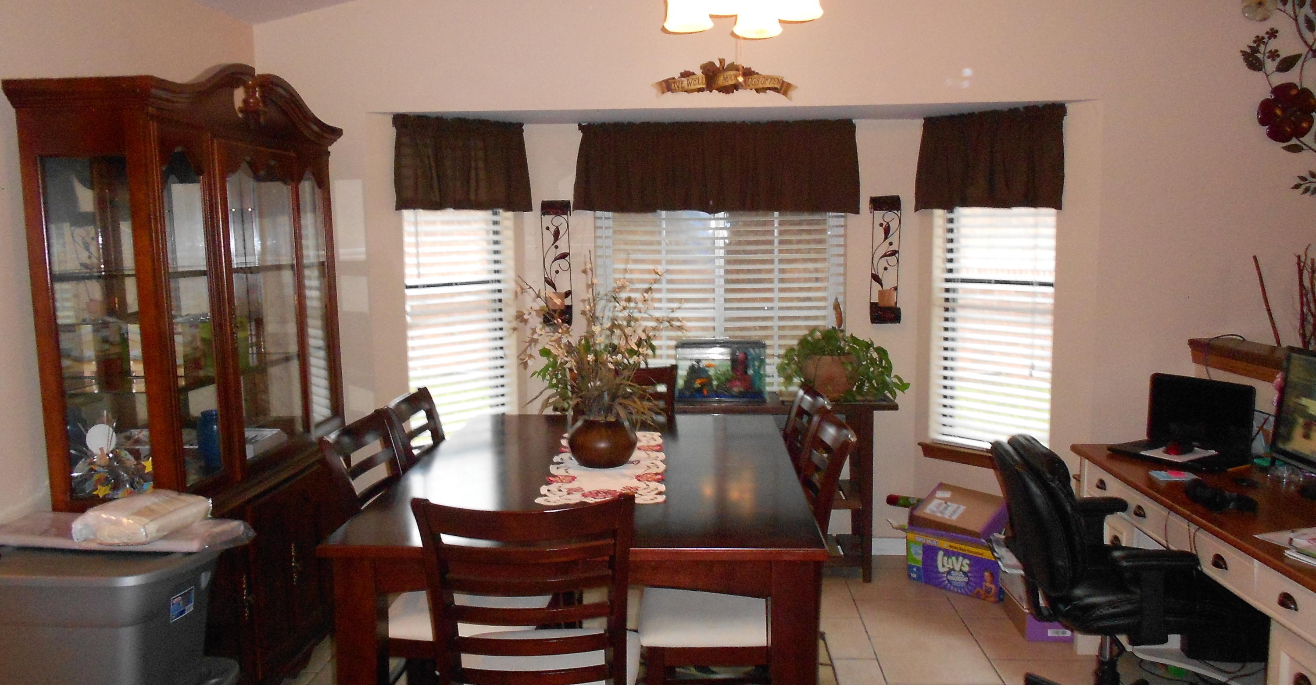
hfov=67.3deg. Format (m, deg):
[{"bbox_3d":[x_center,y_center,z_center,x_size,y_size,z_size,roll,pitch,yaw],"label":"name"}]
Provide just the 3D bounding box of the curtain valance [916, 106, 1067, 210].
[{"bbox_3d":[1.481,-0.814,4.443,0.694,0.437,0.091,5,8,42],"label":"curtain valance"}]

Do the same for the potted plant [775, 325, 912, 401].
[{"bbox_3d":[0.865,0.101,4.605,0.614,0.360,0.474,0,6,3],"label":"potted plant"}]

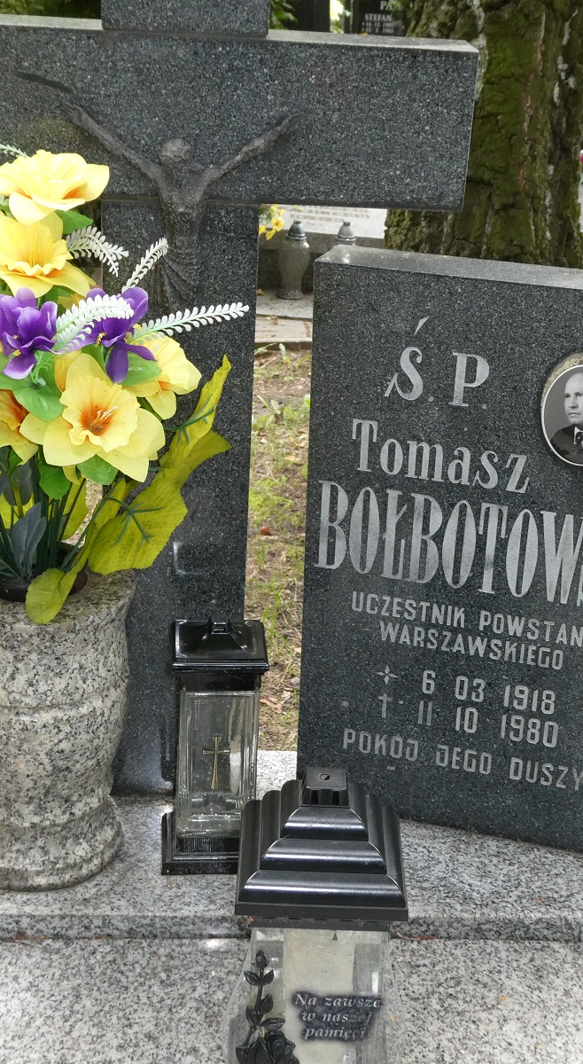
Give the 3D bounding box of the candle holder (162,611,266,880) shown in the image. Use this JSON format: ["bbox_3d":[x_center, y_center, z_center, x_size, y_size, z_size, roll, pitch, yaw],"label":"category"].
[{"bbox_3d":[-0.078,0.210,1.579,0.109,0.272,0.109,1,23,-5],"label":"candle holder"}]

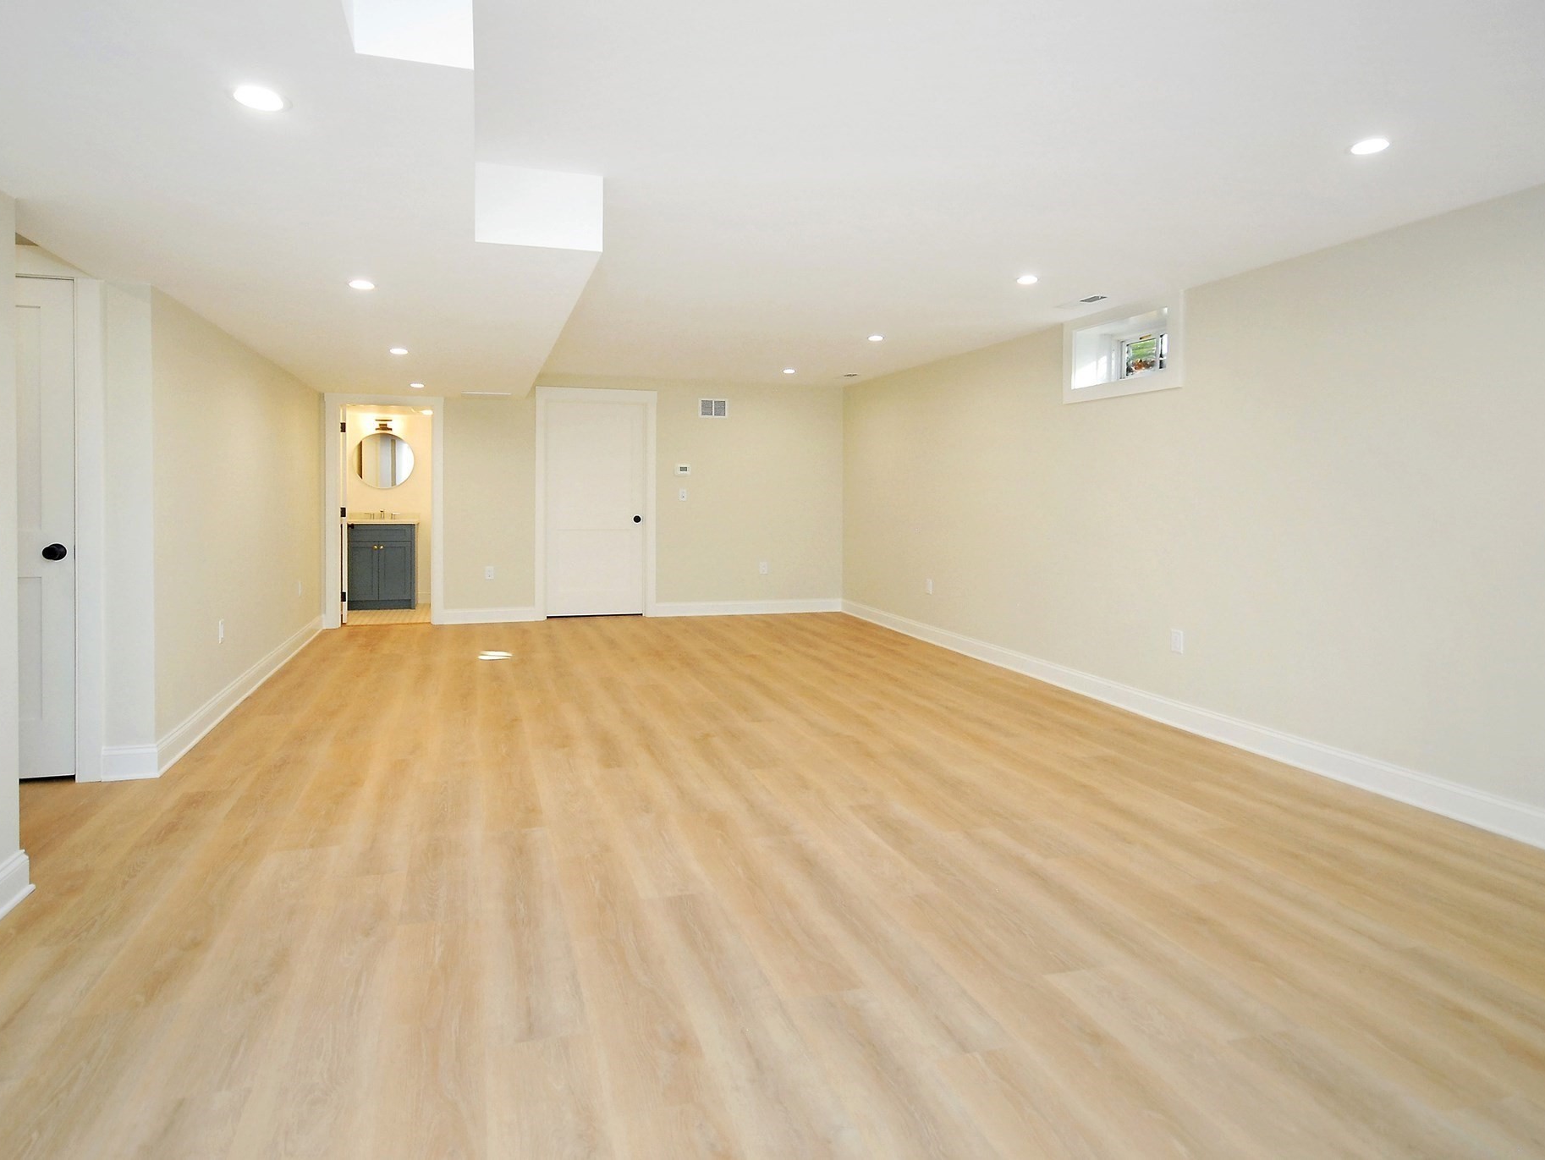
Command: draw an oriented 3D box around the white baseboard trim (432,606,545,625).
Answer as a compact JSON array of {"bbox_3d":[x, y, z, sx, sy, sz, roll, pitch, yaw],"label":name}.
[{"bbox_3d":[-2.601,0.331,7.520,0.976,0.128,0.025,-1,5,-13],"label":"white baseboard trim"}]

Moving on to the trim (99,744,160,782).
[{"bbox_3d":[-2.714,0.781,3.453,0.229,0.127,0.025,-1,5,-14],"label":"trim"}]

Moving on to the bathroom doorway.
[{"bbox_3d":[-3.464,-0.603,7.359,1.000,2.060,0.140,-1,5,-13],"label":"bathroom doorway"}]

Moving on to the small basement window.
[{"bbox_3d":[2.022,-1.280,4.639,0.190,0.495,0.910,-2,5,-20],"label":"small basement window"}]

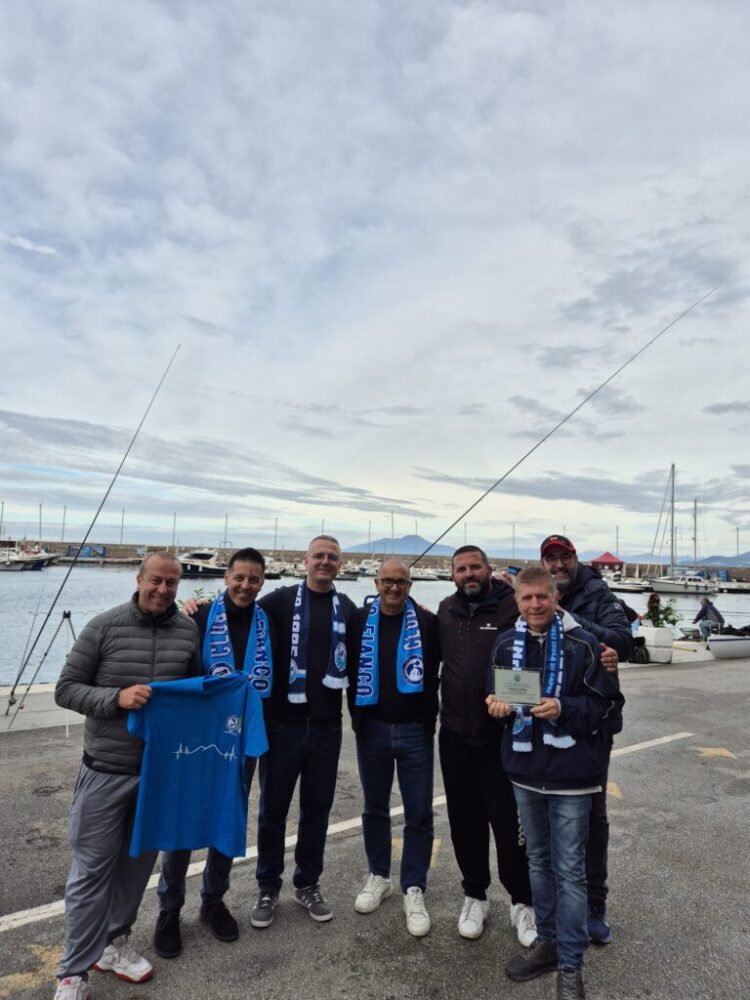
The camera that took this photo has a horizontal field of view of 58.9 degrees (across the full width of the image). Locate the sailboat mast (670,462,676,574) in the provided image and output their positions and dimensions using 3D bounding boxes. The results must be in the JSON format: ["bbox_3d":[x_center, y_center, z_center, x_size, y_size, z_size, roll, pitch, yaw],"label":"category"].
[{"bbox_3d":[34.761,2.257,77.574,0.250,13.160,0.250,2,-5,0],"label":"sailboat mast"}]

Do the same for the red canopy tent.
[{"bbox_3d":[29.802,8.322,85.139,3.300,3.200,3.300,0,-6,25],"label":"red canopy tent"}]

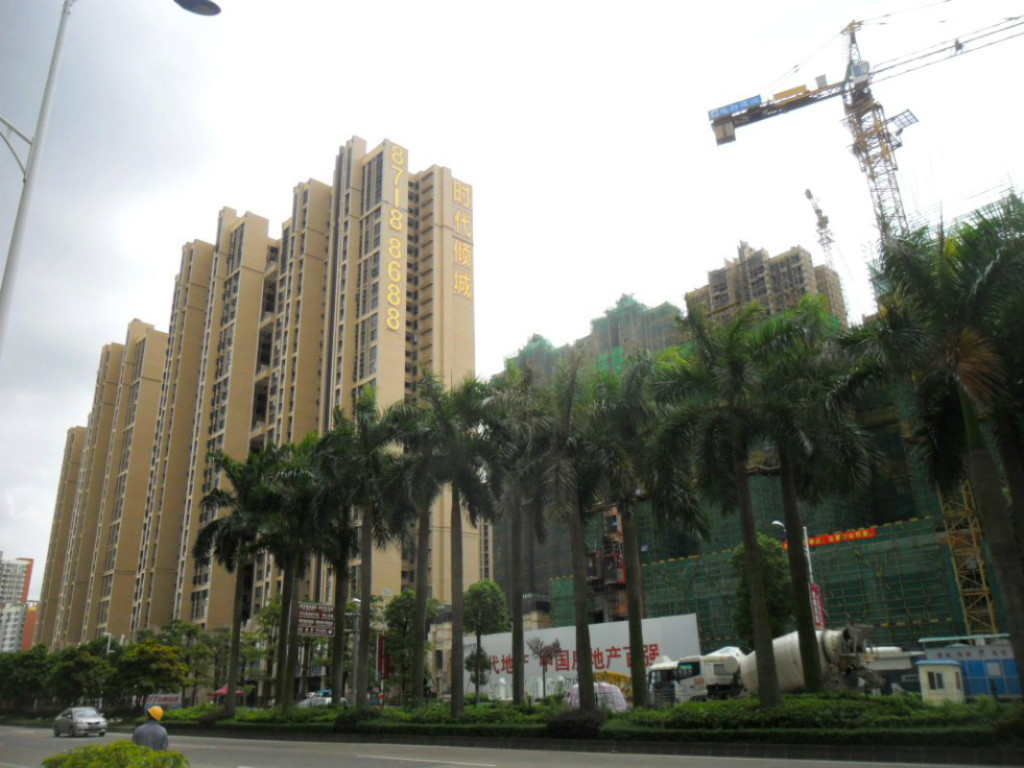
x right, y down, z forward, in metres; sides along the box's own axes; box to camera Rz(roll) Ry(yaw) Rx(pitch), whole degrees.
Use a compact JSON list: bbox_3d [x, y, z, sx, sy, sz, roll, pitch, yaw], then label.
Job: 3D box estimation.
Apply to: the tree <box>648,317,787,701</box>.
[{"bbox_3d":[7.028,3.603,24.413,4.500,12.800,4.500,-17,-25,35],"label":"tree"}]

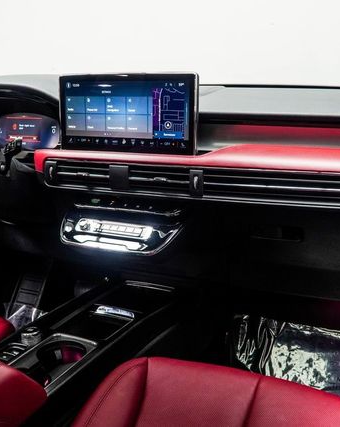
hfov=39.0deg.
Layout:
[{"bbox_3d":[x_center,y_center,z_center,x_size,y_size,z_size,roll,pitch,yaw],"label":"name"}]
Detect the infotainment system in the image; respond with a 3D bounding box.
[{"bbox_3d":[-0.092,-0.216,1.060,0.335,0.168,0.030,6,12,24],"label":"infotainment system"}]

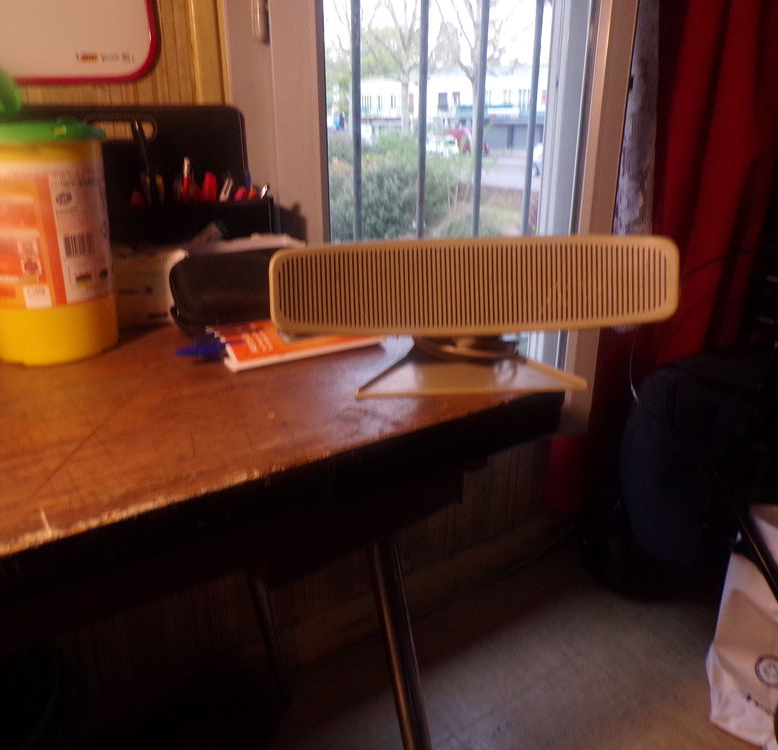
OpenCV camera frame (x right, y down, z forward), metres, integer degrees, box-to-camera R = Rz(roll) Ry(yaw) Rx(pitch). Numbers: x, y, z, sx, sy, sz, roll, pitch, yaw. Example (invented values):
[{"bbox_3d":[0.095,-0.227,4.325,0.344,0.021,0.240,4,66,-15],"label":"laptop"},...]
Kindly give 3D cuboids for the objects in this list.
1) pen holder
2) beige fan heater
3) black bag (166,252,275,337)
[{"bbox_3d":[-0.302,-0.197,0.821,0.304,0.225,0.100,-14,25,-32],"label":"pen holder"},{"bbox_3d":[0.074,-0.064,0.613,0.343,0.124,0.130,-1,21,-3],"label":"beige fan heater"},{"bbox_3d":[-0.152,-0.101,0.774,0.175,0.079,0.072,-14,25,-32],"label":"black bag"}]

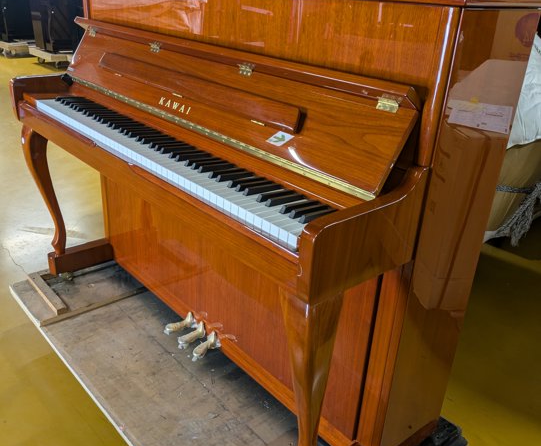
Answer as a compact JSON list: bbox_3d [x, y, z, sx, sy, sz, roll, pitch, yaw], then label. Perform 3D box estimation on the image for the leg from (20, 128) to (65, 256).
[{"bbox_3d":[-0.810,-0.107,1.880,0.115,0.520,0.062,-18,32,-38],"label":"leg"}]

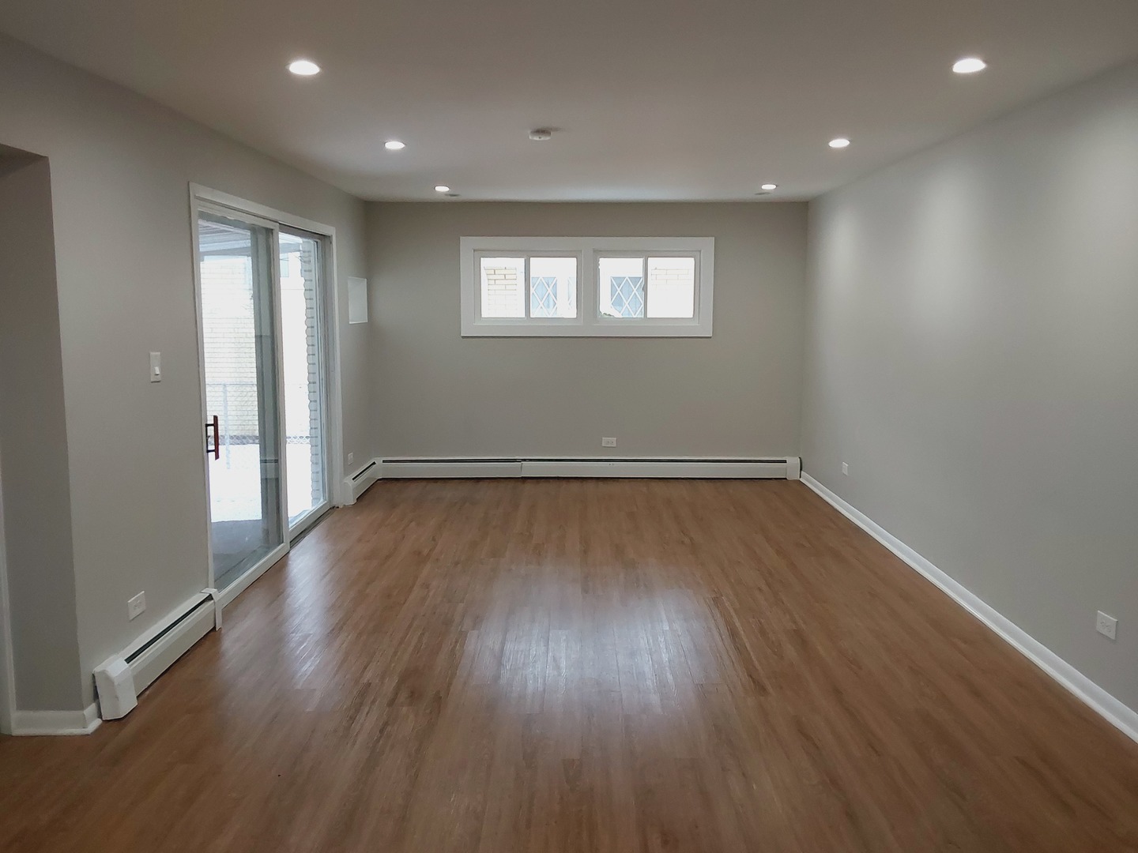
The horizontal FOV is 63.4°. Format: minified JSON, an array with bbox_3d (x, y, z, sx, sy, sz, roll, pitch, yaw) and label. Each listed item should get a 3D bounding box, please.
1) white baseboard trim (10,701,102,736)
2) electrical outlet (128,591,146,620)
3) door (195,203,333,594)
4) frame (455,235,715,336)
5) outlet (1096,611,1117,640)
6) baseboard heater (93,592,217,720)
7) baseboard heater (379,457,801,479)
[{"bbox_3d":[-1.821,1.037,3.285,0.279,0.089,0.115,0,8,0],"label":"white baseboard trim"},{"bbox_3d":[-1.703,0.711,3.646,0.012,0.076,0.124,0,8,0],"label":"electrical outlet"},{"bbox_3d":[-1.745,-0.242,5.566,0.110,1.989,2.417,0,8,0],"label":"door"},{"bbox_3d":[0.154,-1.165,7.715,2.110,0.827,0.090,0,8,0],"label":"frame"},{"bbox_3d":[1.982,0.736,3.402,0.012,0.075,0.120,0,8,0],"label":"outlet"},{"bbox_3d":[-1.667,0.908,3.823,0.083,0.194,0.956,0,8,0],"label":"baseboard heater"},{"bbox_3d":[0.170,0.356,7.809,3.572,0.187,0.084,0,8,0],"label":"baseboard heater"}]

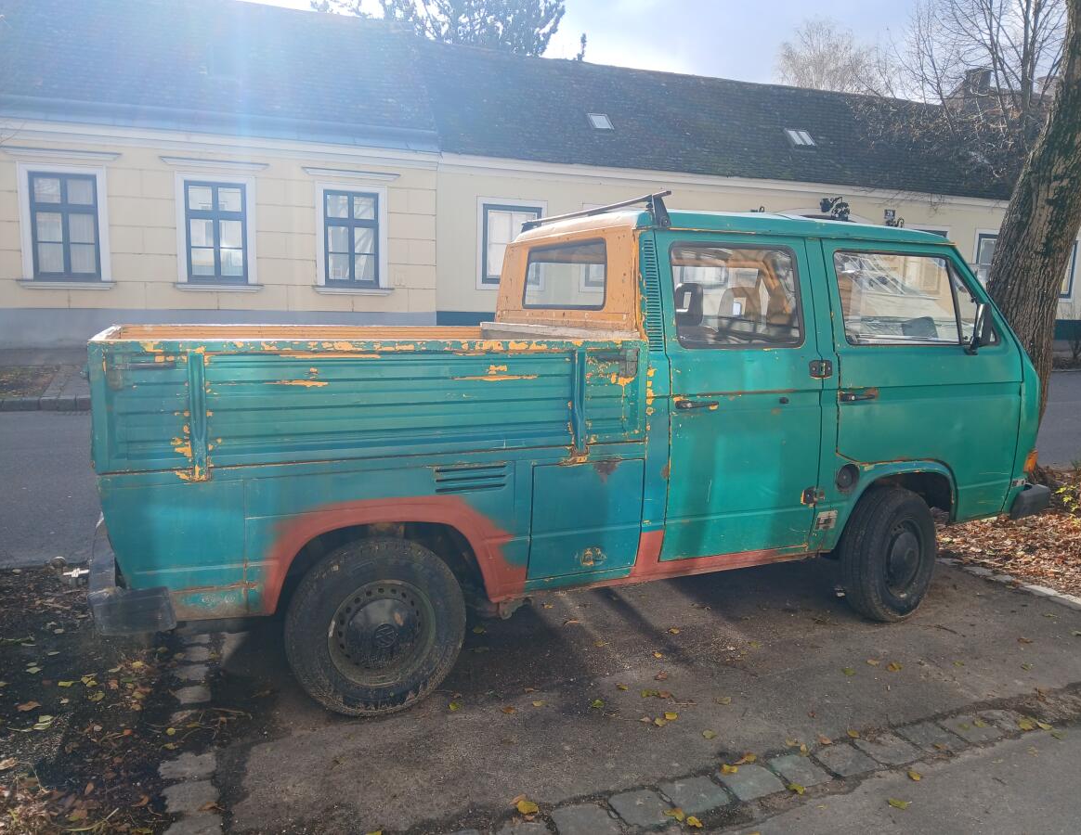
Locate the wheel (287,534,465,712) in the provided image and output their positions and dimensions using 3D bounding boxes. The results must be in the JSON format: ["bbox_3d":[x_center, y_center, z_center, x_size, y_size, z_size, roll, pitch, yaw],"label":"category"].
[{"bbox_3d":[-0.593,0.751,3.043,0.635,0.635,0.190,-3,8,-24],"label":"wheel"}]

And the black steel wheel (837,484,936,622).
[{"bbox_3d":[1.681,0.654,4.031,0.640,0.640,0.195,-6,10,-40],"label":"black steel wheel"}]

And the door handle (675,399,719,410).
[{"bbox_3d":[0.619,-0.047,3.298,0.185,0.040,0.042,-3,8,-24],"label":"door handle"}]

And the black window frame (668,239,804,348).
[{"bbox_3d":[0.825,-0.501,3.451,0.645,0.445,0.040,-3,-5,-24],"label":"black window frame"}]

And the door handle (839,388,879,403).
[{"bbox_3d":[1.373,-0.090,3.628,0.195,0.045,0.042,-3,8,-24],"label":"door handle"}]

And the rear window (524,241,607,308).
[{"bbox_3d":[0.101,-0.677,4.015,0.040,0.315,0.910,2,7,-24],"label":"rear window"}]

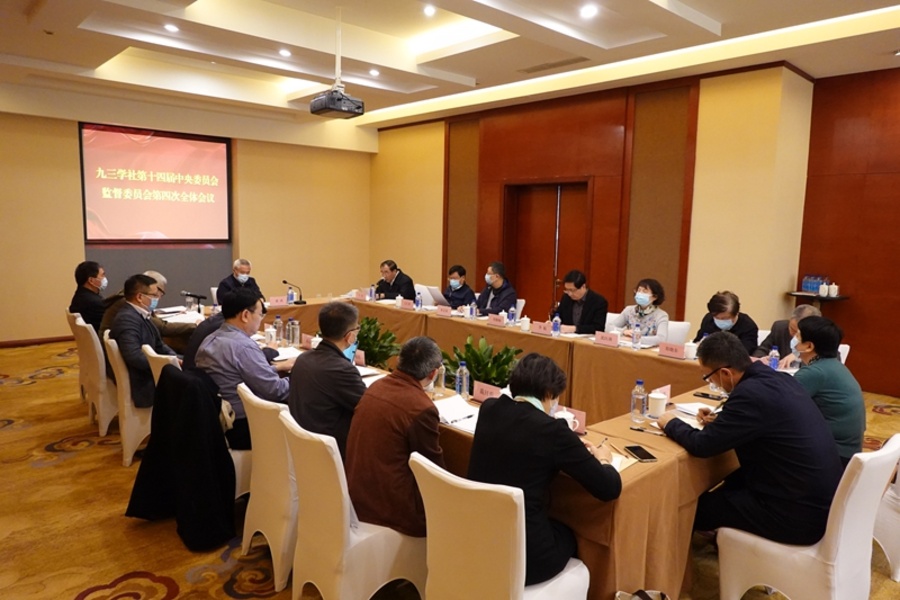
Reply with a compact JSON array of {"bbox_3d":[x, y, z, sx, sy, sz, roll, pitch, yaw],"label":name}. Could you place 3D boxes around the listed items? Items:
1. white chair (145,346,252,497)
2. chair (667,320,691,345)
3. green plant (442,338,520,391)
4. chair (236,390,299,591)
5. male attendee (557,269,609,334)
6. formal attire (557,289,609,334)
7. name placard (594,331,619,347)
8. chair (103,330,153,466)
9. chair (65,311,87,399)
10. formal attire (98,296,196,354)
[{"bbox_3d":[-1.498,0.733,3.889,0.580,0.880,0.470,-5,9,-42],"label":"white chair"},{"bbox_3d":[1.706,0.630,5.375,0.560,0.900,0.450,-6,10,-43],"label":"chair"},{"bbox_3d":[0.238,0.699,4.551,0.700,0.860,0.750,-5,9,-42],"label":"green plant"},{"bbox_3d":[-0.741,0.862,3.187,0.550,0.900,0.450,-5,9,-40],"label":"chair"},{"bbox_3d":[1.158,0.381,5.625,0.630,1.260,0.510,-5,9,-39],"label":"male attendee"},{"bbox_3d":[1.169,0.187,5.608,0.480,0.600,0.500,-5,9,-39],"label":"formal attire"},{"bbox_3d":[1.260,0.315,5.043,0.200,0.098,0.065,6,8,39],"label":"name placard"},{"bbox_3d":[-2.179,0.665,4.620,0.550,0.900,0.450,-6,10,-43],"label":"chair"},{"bbox_3d":[-3.129,0.513,5.711,0.580,0.910,0.450,-5,9,-44],"label":"chair"},{"bbox_3d":[-2.541,0.232,5.231,0.610,0.600,0.500,-6,10,-43],"label":"formal attire"}]

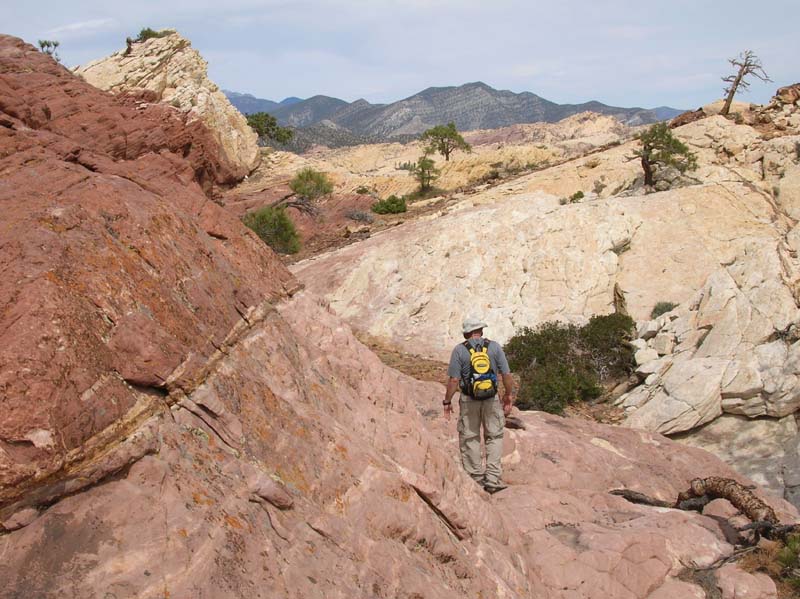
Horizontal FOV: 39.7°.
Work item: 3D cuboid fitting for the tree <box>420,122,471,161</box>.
[{"bbox_3d":[4.104,-14.252,100.000,4.510,3.253,4.059,0,7,0],"label":"tree"}]

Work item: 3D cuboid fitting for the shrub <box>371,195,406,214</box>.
[{"bbox_3d":[-0.581,-4.799,56.000,1.819,0.941,1.546,0,7,0],"label":"shrub"}]

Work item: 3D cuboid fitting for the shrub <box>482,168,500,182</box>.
[{"bbox_3d":[6.768,-9.172,82.000,1.331,0.984,1.198,0,7,0],"label":"shrub"}]

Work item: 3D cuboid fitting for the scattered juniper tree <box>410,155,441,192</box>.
[{"bbox_3d":[1.656,-8.183,72.000,1.948,2.395,1.851,0,7,0],"label":"scattered juniper tree"}]

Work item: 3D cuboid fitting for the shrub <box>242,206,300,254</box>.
[{"bbox_3d":[-4.868,-2.614,42.000,2.197,1.740,1.868,0,7,0],"label":"shrub"}]

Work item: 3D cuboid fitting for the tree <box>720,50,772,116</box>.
[{"bbox_3d":[19.378,-12.080,62.000,2.908,3.611,2.181,0,7,0],"label":"tree"}]

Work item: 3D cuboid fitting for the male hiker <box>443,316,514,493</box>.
[{"bbox_3d":[0.790,1.066,11.200,0.700,1.760,0.480,-1,7,-7],"label":"male hiker"}]

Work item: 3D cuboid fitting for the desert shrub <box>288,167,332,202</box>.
[{"bbox_3d":[-4.037,-5.187,50.000,1.984,1.548,1.786,0,7,0],"label":"desert shrub"}]

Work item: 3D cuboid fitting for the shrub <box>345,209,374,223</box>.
[{"bbox_3d":[-1.936,-4.016,53.000,1.434,0.618,1.147,0,7,0],"label":"shrub"}]

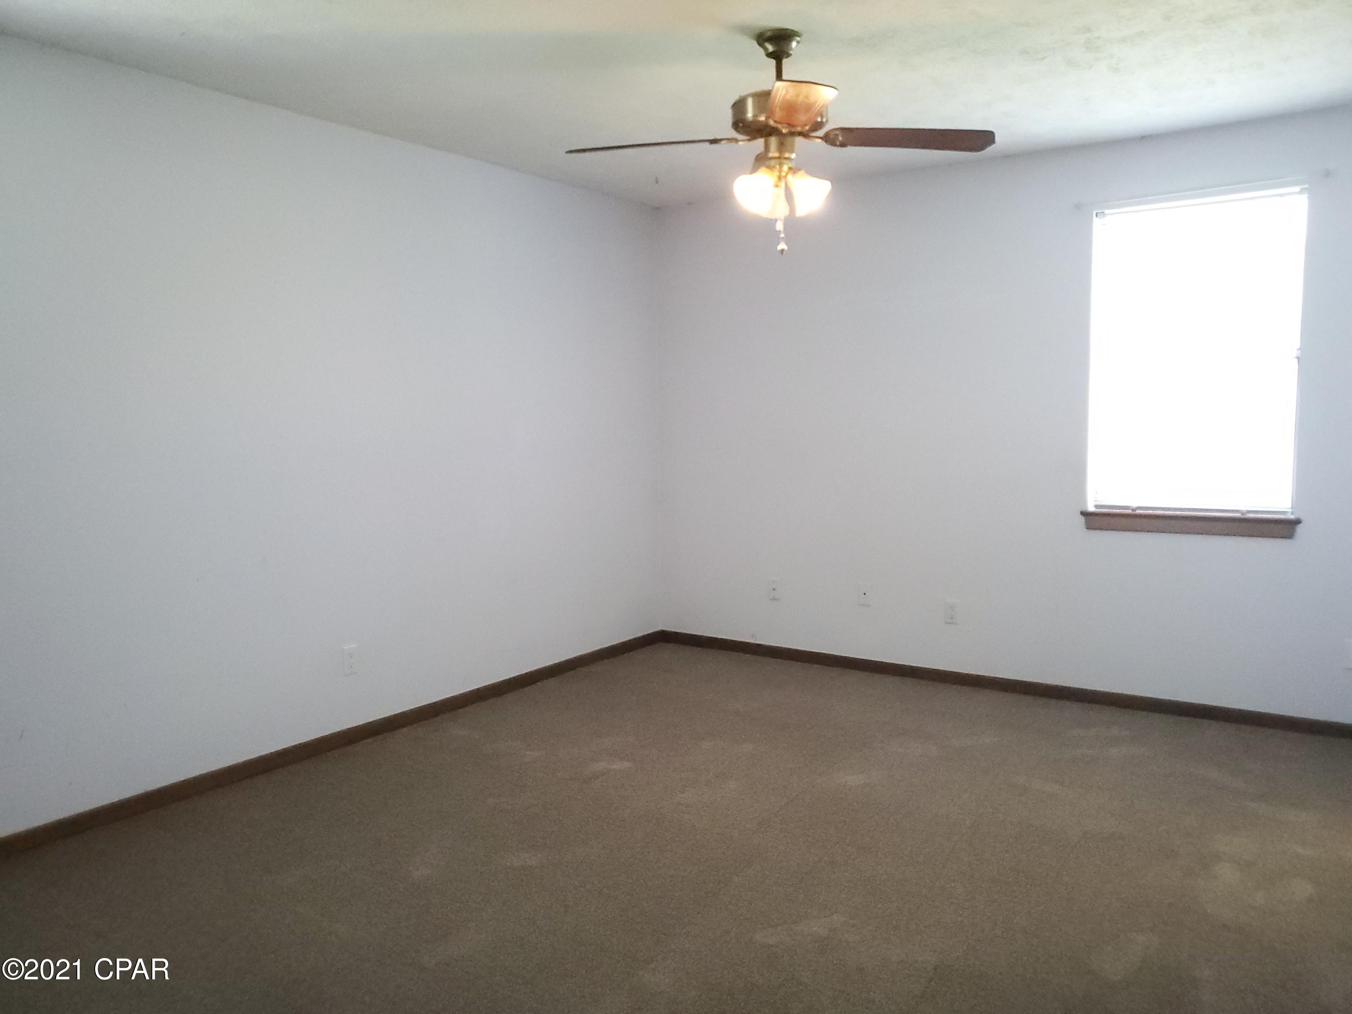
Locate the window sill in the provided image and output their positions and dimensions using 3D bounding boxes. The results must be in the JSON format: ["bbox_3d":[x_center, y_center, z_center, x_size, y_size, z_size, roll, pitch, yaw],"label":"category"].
[{"bbox_3d":[2.128,0.069,4.227,0.815,0.080,0.115,3,6,35],"label":"window sill"}]

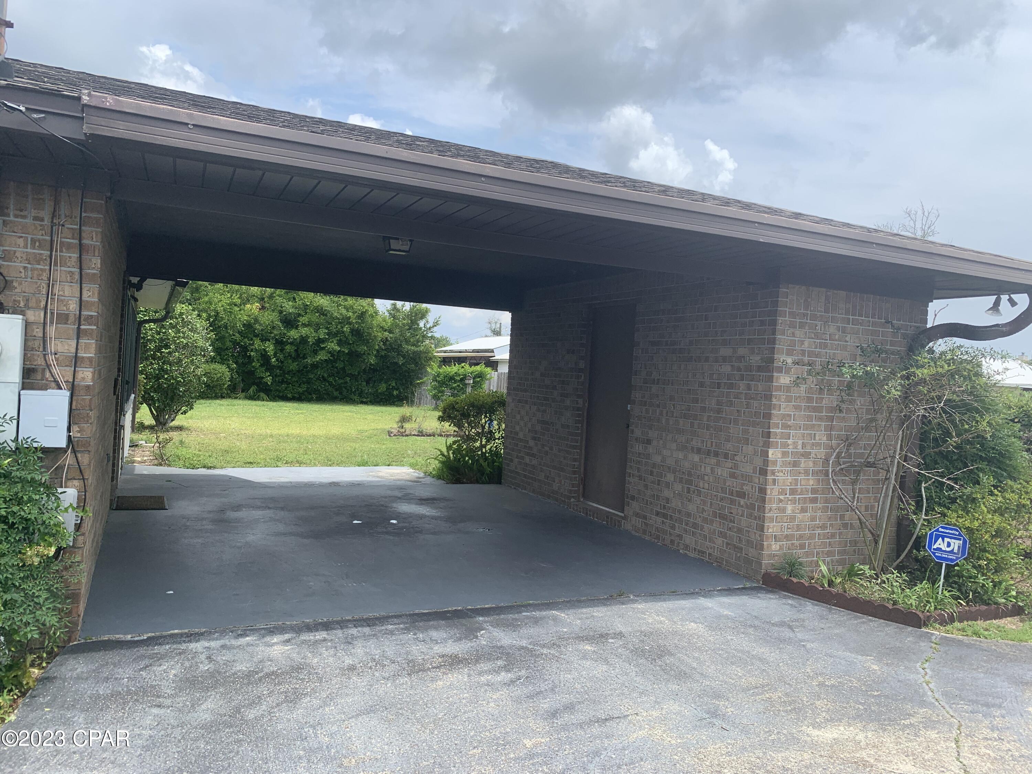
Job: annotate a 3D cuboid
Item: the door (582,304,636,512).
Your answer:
[{"bbox_3d":[0.952,0.205,7.728,0.080,2.030,0.860,3,1,-24],"label":"door"}]

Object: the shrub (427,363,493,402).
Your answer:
[{"bbox_3d":[-2.096,-0.106,29.000,2.500,1.550,1.900,3,1,-24],"label":"shrub"}]

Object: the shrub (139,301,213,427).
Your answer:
[{"bbox_3d":[-6.699,-0.401,15.100,1.600,2.400,1.600,3,1,-24],"label":"shrub"}]

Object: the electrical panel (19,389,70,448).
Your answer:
[{"bbox_3d":[-2.229,0.149,3.670,0.200,0.265,0.090,3,1,-24],"label":"electrical panel"}]

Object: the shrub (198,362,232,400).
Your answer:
[{"bbox_3d":[-10.155,-0.203,26.000,1.250,1.250,1.200,3,1,-24],"label":"shrub"}]

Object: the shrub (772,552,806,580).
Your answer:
[{"bbox_3d":[1.956,1.282,5.540,0.240,0.180,0.220,3,1,-24],"label":"shrub"}]

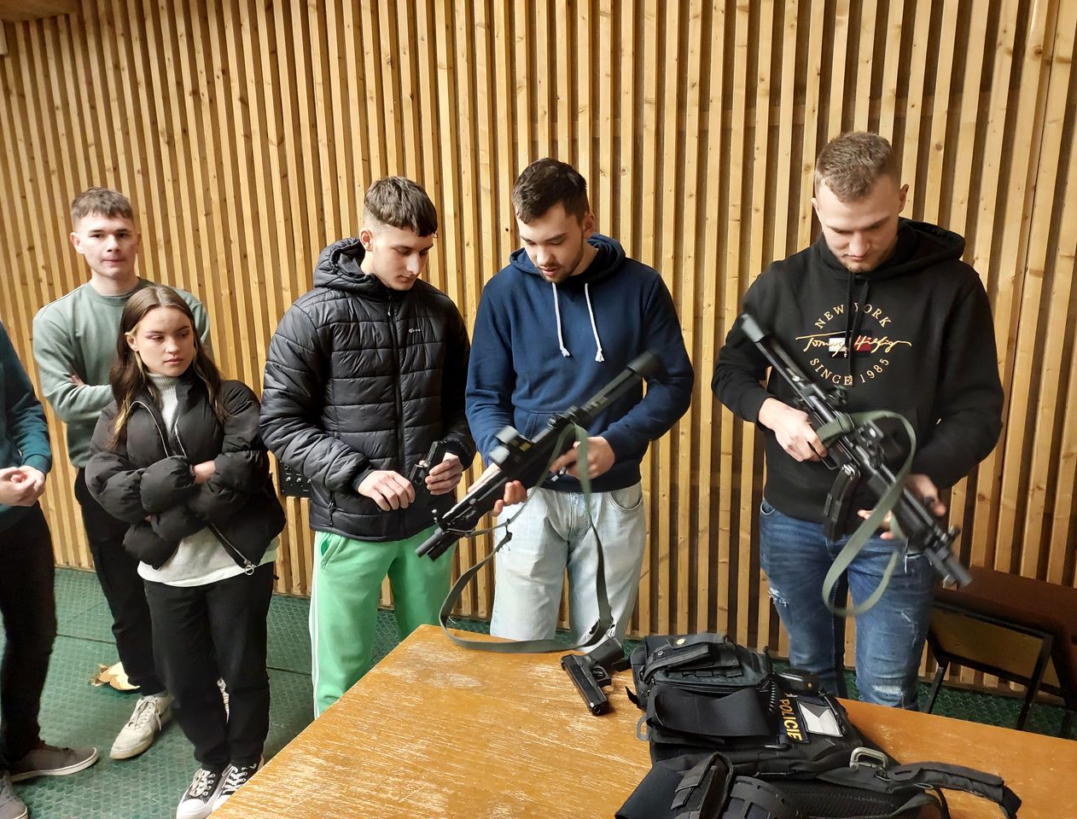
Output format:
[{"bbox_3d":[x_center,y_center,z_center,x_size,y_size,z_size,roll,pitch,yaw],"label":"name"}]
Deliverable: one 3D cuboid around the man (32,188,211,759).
[{"bbox_3d":[-1.184,0.228,2.682,0.510,1.750,0.440,-5,15,-15],"label":"man"}]

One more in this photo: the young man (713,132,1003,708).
[{"bbox_3d":[0.668,0.336,1.974,0.590,1.840,0.470,4,16,17],"label":"young man"}]

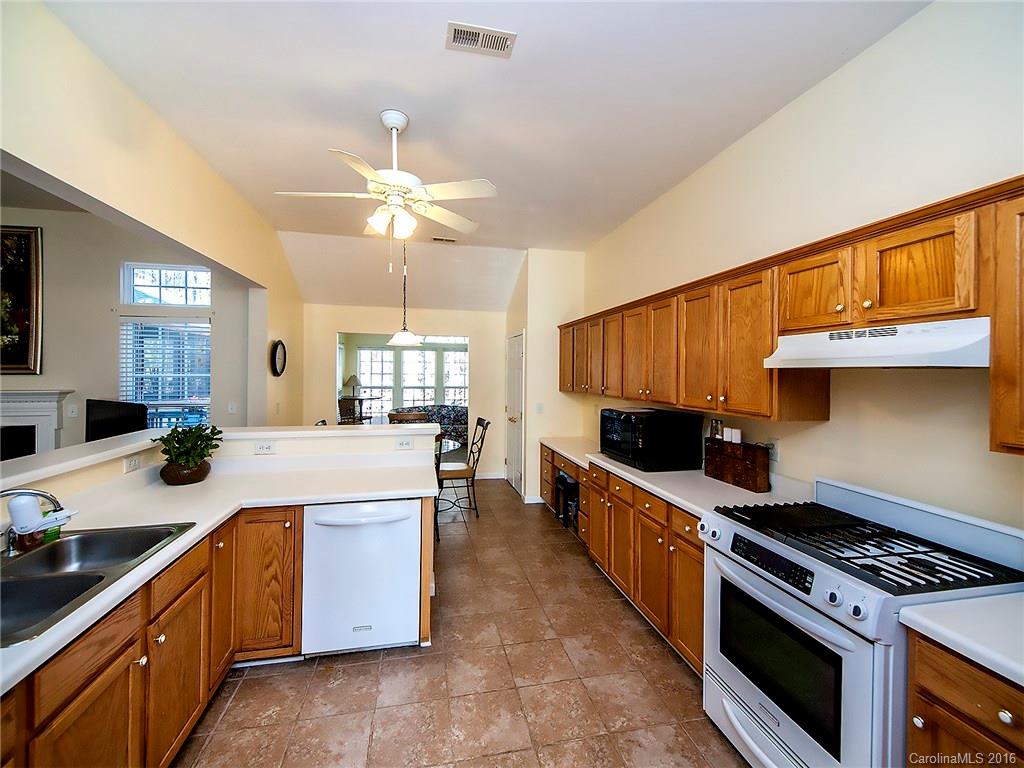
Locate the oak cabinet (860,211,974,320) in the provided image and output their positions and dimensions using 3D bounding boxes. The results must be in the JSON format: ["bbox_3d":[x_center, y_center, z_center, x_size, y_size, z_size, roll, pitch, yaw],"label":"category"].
[{"bbox_3d":[1.546,-0.384,1.484,0.325,0.315,0.370,1,1,-12],"label":"oak cabinet"}]

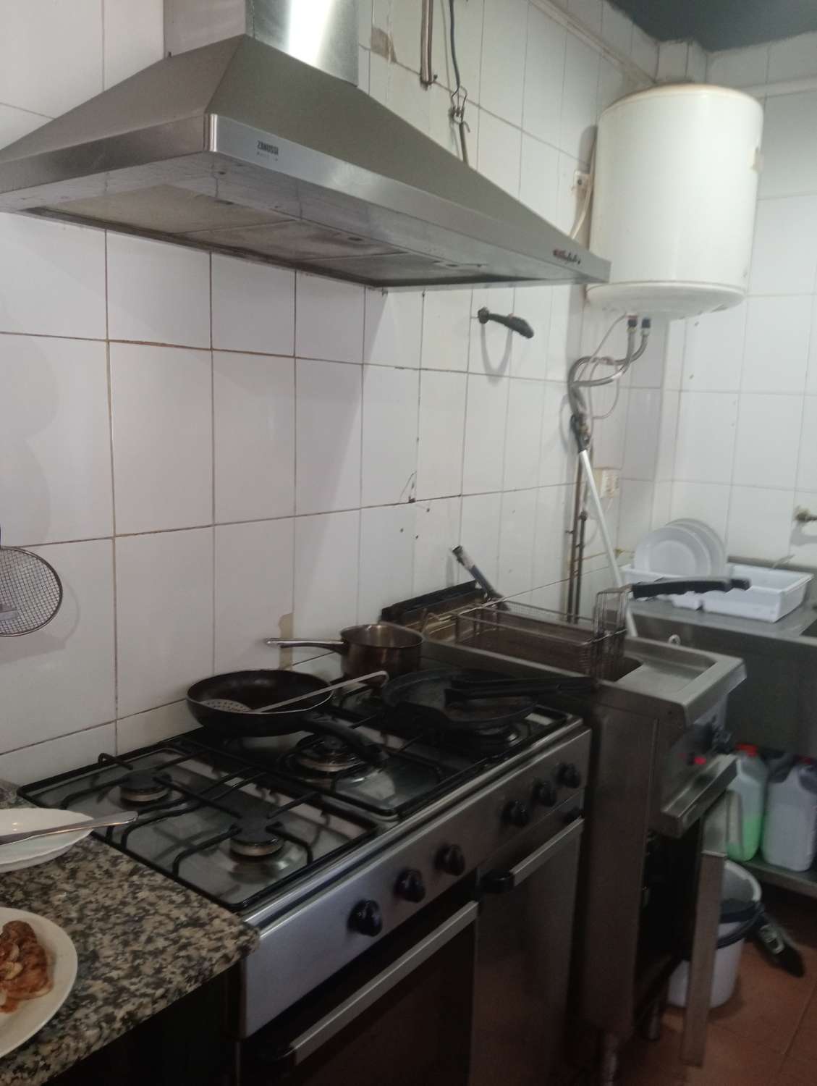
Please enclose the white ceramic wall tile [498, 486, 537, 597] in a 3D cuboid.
[{"bbox_3d":[0.302,-0.001,2.441,0.010,0.300,0.200,9,11,36],"label":"white ceramic wall tile"}]

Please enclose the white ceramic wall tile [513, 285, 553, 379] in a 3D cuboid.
[{"bbox_3d":[0.325,-0.591,2.344,0.010,0.300,0.200,8,11,36],"label":"white ceramic wall tile"}]

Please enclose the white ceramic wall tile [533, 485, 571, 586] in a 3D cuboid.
[{"bbox_3d":[0.423,-0.021,2.602,0.010,0.300,0.200,9,11,36],"label":"white ceramic wall tile"}]

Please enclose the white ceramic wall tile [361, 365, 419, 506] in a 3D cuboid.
[{"bbox_3d":[-0.042,-0.232,1.913,0.010,0.300,0.200,8,11,36],"label":"white ceramic wall tile"}]

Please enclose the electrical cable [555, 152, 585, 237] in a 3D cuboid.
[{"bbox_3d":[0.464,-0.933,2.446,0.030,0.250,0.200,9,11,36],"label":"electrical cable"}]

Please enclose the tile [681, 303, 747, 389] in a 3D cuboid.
[{"bbox_3d":[1.008,-0.651,2.910,0.200,0.300,0.010,9,11,36],"label":"tile"}]

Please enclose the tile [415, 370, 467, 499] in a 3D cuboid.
[{"bbox_3d":[0.076,-0.254,2.077,0.010,0.300,0.200,9,11,36],"label":"tile"}]

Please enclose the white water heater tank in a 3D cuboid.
[{"bbox_3d":[0.735,-0.926,2.444,0.440,0.550,0.437,9,11,36],"label":"white water heater tank"}]

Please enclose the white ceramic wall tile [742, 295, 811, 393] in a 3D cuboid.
[{"bbox_3d":[1.167,-0.624,2.786,0.200,0.300,0.010,8,11,36],"label":"white ceramic wall tile"}]

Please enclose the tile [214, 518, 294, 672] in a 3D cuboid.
[{"bbox_3d":[-0.290,0.107,1.642,0.010,0.300,0.200,8,11,36],"label":"tile"}]

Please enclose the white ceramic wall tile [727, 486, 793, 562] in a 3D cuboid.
[{"bbox_3d":[1.149,-0.031,2.879,0.200,0.300,0.010,8,11,36],"label":"white ceramic wall tile"}]

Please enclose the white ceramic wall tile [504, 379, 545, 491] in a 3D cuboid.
[{"bbox_3d":[0.316,-0.295,2.391,0.010,0.300,0.200,8,11,36],"label":"white ceramic wall tile"}]

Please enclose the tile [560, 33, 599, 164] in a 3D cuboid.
[{"bbox_3d":[0.463,-1.210,2.412,0.010,0.300,0.200,9,11,36],"label":"tile"}]

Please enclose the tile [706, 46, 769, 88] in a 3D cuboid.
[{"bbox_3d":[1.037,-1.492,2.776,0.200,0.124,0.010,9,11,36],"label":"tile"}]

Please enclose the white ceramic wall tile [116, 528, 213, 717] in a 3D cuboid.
[{"bbox_3d":[-0.410,0.128,1.482,0.010,0.300,0.200,8,11,36],"label":"white ceramic wall tile"}]

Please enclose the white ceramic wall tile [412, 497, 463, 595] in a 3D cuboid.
[{"bbox_3d":[0.068,0.043,2.119,0.010,0.300,0.200,8,11,36],"label":"white ceramic wall tile"}]

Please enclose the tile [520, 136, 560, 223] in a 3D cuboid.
[{"bbox_3d":[0.333,-0.889,2.300,0.010,0.300,0.200,9,11,36],"label":"tile"}]

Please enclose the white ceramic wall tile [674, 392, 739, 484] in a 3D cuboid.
[{"bbox_3d":[0.995,-0.351,2.941,0.200,0.300,0.010,9,11,36],"label":"white ceramic wall tile"}]

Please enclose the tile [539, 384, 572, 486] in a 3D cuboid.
[{"bbox_3d":[0.433,-0.319,2.555,0.010,0.300,0.200,9,11,36],"label":"tile"}]

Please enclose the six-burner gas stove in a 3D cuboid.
[{"bbox_3d":[-0.136,0.748,1.472,0.565,0.847,0.845,9,11,36],"label":"six-burner gas stove"}]

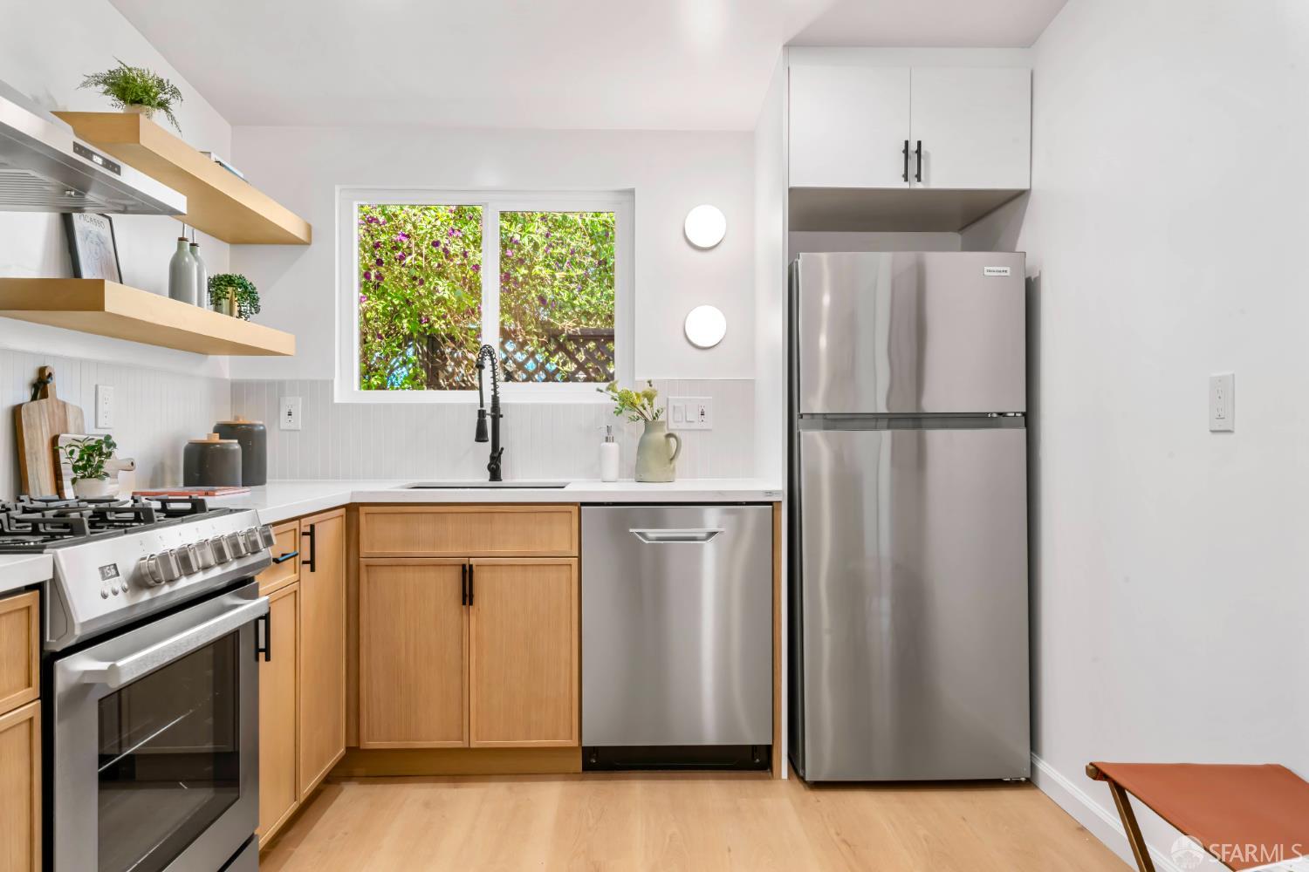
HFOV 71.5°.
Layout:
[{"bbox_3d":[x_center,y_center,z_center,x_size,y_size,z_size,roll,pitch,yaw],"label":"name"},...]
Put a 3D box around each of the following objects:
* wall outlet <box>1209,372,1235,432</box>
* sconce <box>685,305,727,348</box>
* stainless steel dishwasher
[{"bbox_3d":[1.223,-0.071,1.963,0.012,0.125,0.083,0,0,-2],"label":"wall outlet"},{"bbox_3d":[0.195,-0.413,3.466,0.156,0.159,0.060,0,0,-2],"label":"sconce"},{"bbox_3d":[0.065,0.652,3.171,0.602,0.875,0.607,0,0,-2],"label":"stainless steel dishwasher"}]

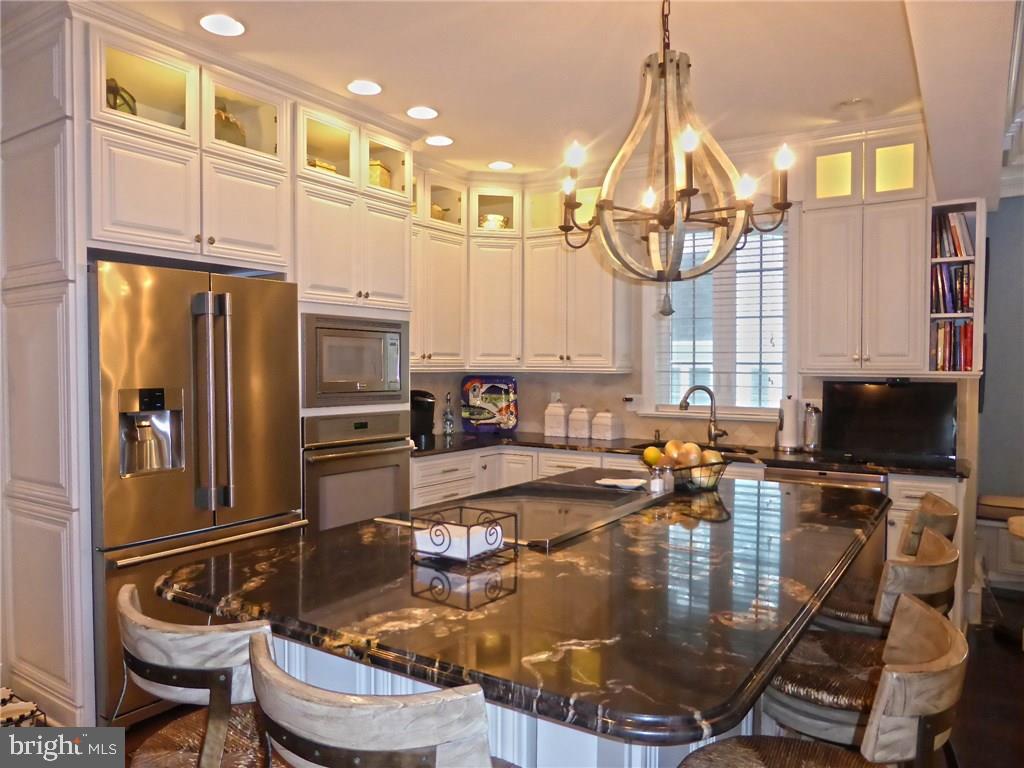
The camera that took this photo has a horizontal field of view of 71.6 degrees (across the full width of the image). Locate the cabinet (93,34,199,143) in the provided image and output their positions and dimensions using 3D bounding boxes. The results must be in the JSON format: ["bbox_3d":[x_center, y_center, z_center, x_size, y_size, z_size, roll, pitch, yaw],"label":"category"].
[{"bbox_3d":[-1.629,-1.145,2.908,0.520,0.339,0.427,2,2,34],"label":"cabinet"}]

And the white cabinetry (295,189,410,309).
[{"bbox_3d":[-1.053,-0.708,3.920,0.590,0.588,0.810,1,2,34],"label":"white cabinetry"}]

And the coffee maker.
[{"bbox_3d":[-0.703,0.212,4.469,0.330,0.336,0.250,2,2,34],"label":"coffee maker"}]

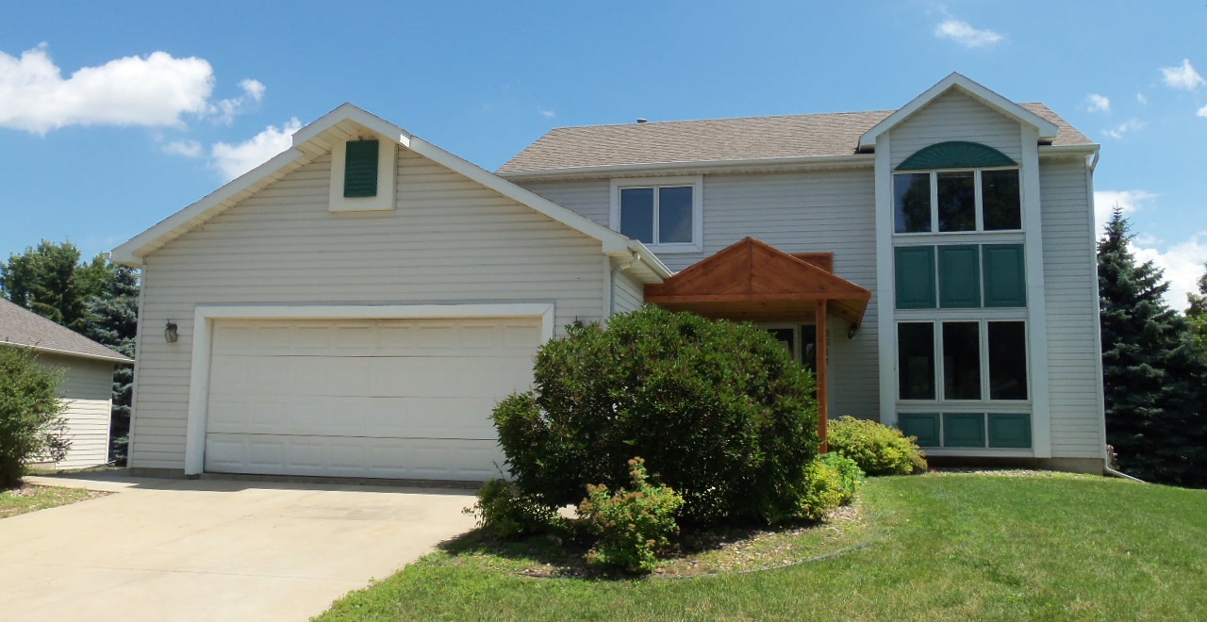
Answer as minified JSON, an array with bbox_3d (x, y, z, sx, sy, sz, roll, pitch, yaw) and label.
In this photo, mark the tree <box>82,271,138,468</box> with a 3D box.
[{"bbox_3d":[-13.278,1.333,27.998,3.000,5.838,3.000,-1,-7,12],"label":"tree"}]

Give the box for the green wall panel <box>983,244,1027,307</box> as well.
[{"bbox_3d":[7.109,-0.629,17.918,0.725,1.149,0.050,-1,-7,12],"label":"green wall panel"}]

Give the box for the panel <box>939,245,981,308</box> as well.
[{"bbox_3d":[6.378,-0.618,18.073,0.705,1.125,0.050,-1,-7,12],"label":"panel"}]

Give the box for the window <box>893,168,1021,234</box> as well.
[{"bbox_3d":[6.357,-1.986,18.240,2.201,1.215,0.100,-1,-7,12],"label":"window"}]

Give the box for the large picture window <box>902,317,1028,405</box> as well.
[{"bbox_3d":[6.351,0.888,17.888,2.190,1.504,0.100,-1,-7,12],"label":"large picture window"}]

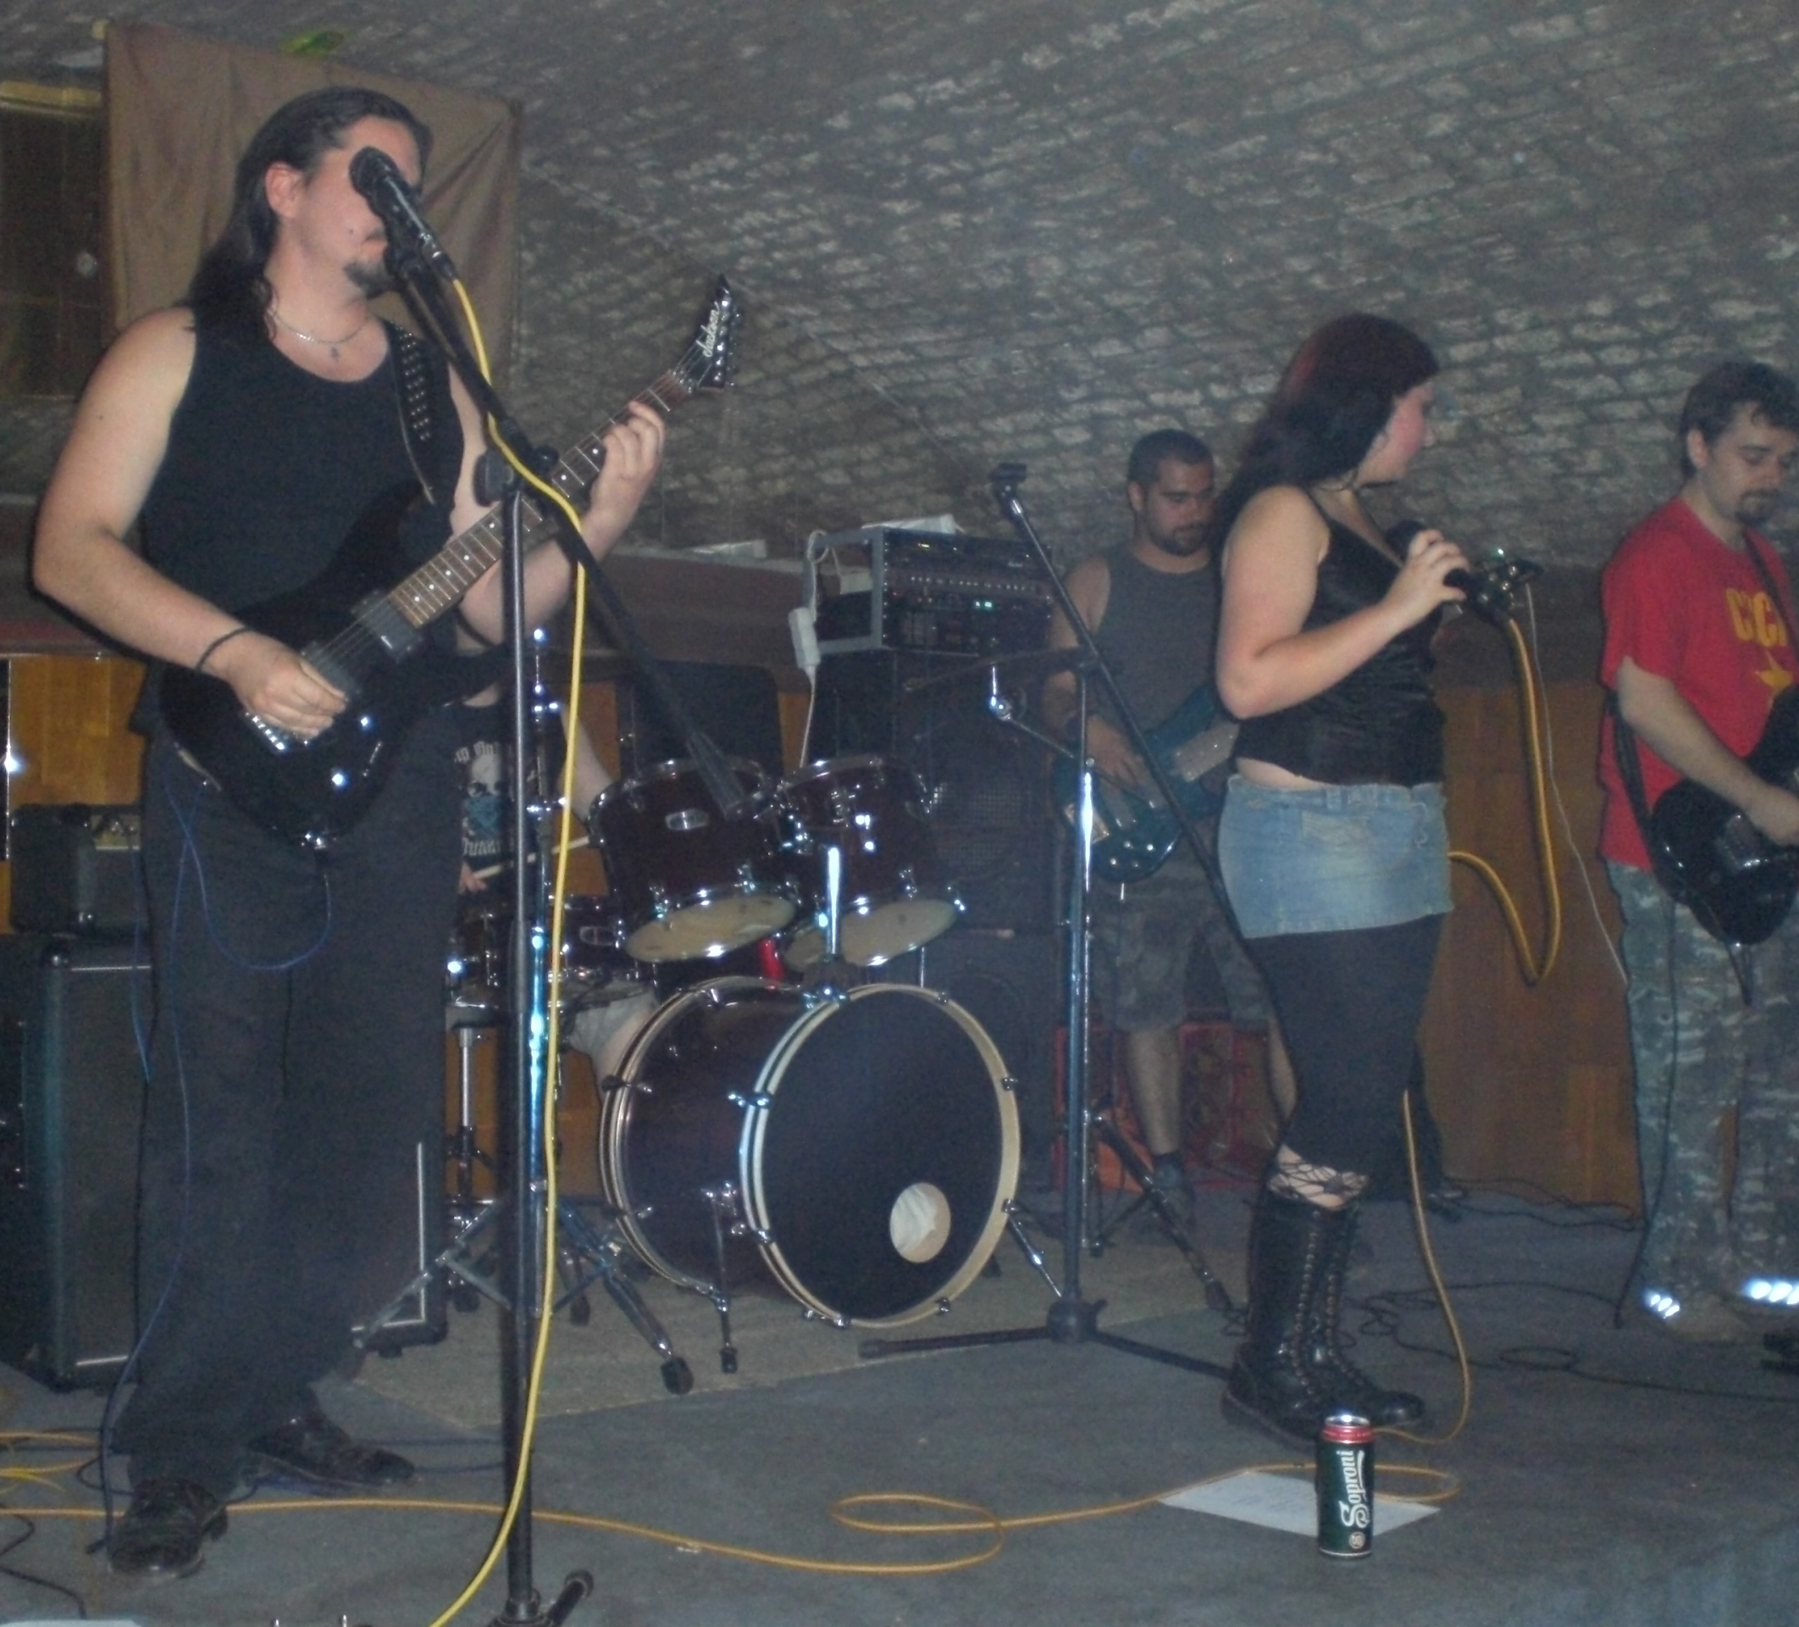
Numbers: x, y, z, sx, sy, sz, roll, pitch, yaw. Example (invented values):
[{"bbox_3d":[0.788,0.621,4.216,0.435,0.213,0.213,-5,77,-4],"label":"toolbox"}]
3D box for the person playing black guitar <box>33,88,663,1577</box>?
[{"bbox_3d":[-0.760,-0.010,3.060,0.740,1.850,0.620,0,0,-32],"label":"person playing black guitar"}]

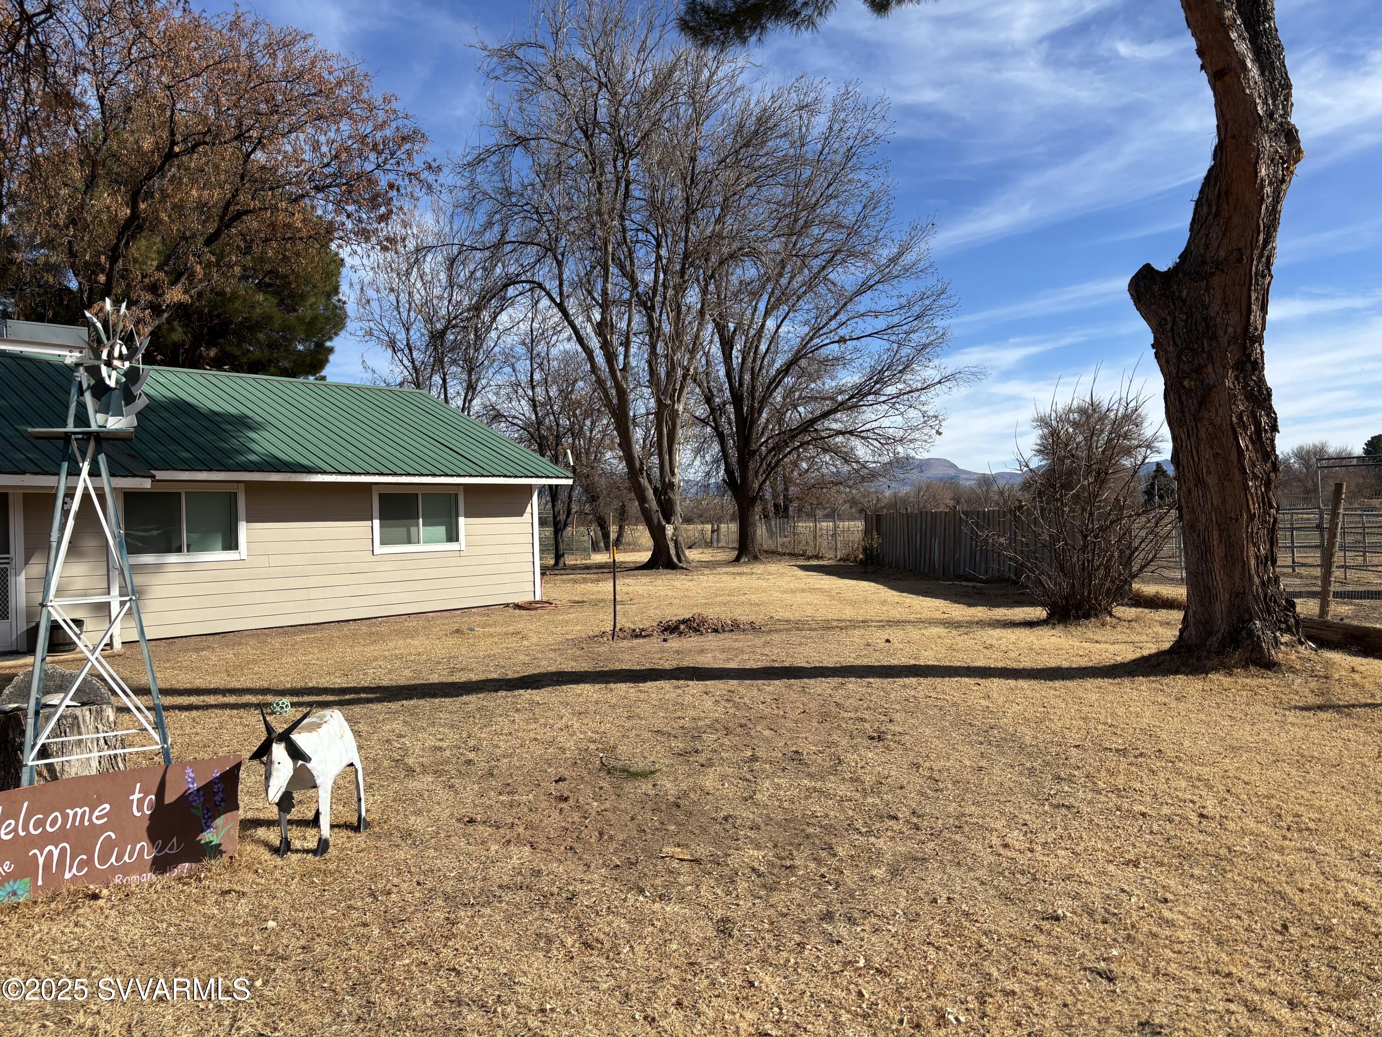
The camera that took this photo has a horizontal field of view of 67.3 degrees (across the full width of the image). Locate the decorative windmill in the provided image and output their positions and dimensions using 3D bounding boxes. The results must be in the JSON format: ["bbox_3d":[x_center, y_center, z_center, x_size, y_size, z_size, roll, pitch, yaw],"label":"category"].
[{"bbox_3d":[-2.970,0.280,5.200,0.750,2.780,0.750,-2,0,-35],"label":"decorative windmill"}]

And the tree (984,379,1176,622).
[{"bbox_3d":[5.740,-0.270,15.300,2.850,3.500,2.800,-2,0,0],"label":"tree"}]

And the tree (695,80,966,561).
[{"bbox_3d":[4.700,-7.250,38.300,11.000,17.800,10.500,-2,0,0],"label":"tree"}]

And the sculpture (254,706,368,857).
[{"bbox_3d":[-1.880,1.240,5.120,0.310,0.770,0.740,-2,0,10],"label":"sculpture"}]

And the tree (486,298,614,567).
[{"bbox_3d":[-5.360,-3.270,39.500,5.100,10.300,5.000,-2,0,0],"label":"tree"}]

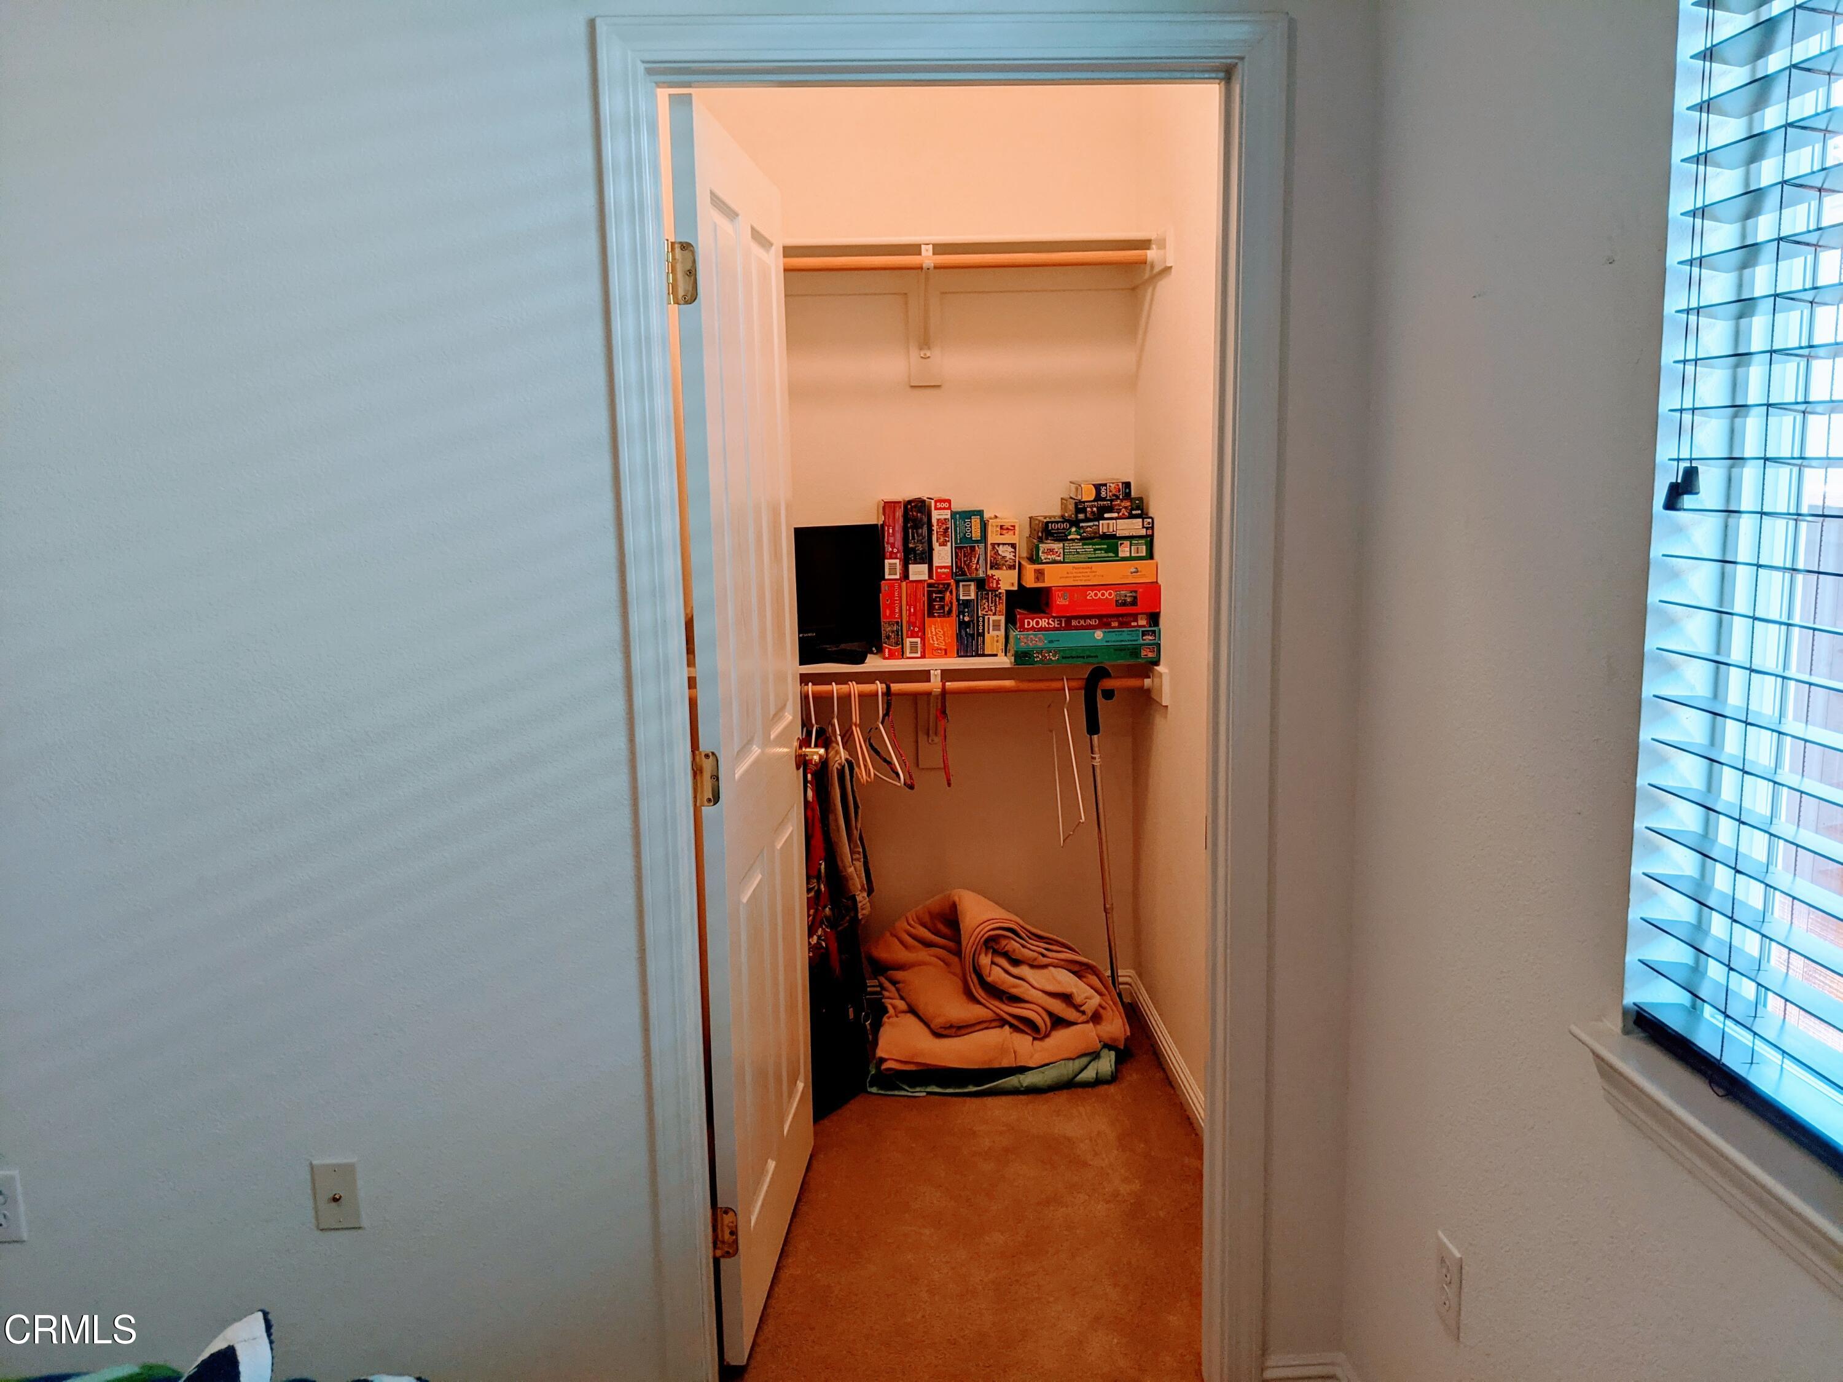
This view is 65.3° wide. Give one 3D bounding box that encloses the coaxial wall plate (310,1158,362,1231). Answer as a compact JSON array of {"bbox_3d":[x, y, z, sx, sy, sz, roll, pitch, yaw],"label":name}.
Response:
[{"bbox_3d":[-0.898,0.775,2.210,0.070,0.115,0.013,-1,9,-2],"label":"coaxial wall plate"}]

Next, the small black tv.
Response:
[{"bbox_3d":[-0.303,-0.242,3.603,0.430,0.337,0.165,-6,10,-27],"label":"small black tv"}]

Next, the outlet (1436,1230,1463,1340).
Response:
[{"bbox_3d":[0.681,0.769,1.859,0.008,0.115,0.070,-1,9,-2],"label":"outlet"}]

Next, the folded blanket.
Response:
[{"bbox_3d":[0.185,0.696,3.674,0.635,0.385,0.410,-1,9,-2],"label":"folded blanket"}]

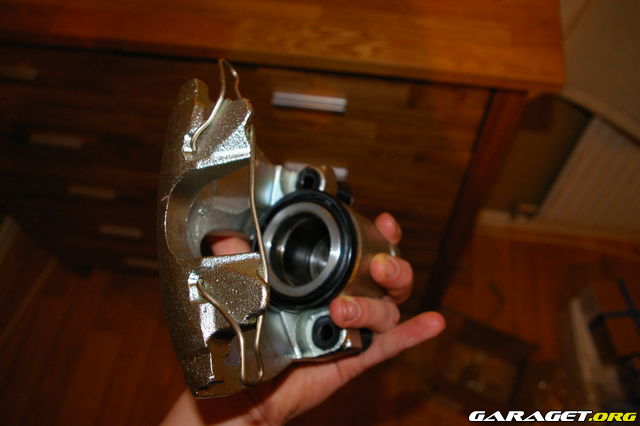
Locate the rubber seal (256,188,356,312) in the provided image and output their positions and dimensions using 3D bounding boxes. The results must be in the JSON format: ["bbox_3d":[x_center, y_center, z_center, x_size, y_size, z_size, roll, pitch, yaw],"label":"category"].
[{"bbox_3d":[-0.010,0.019,0.303,0.067,0.011,0.067,-43,60,16],"label":"rubber seal"}]

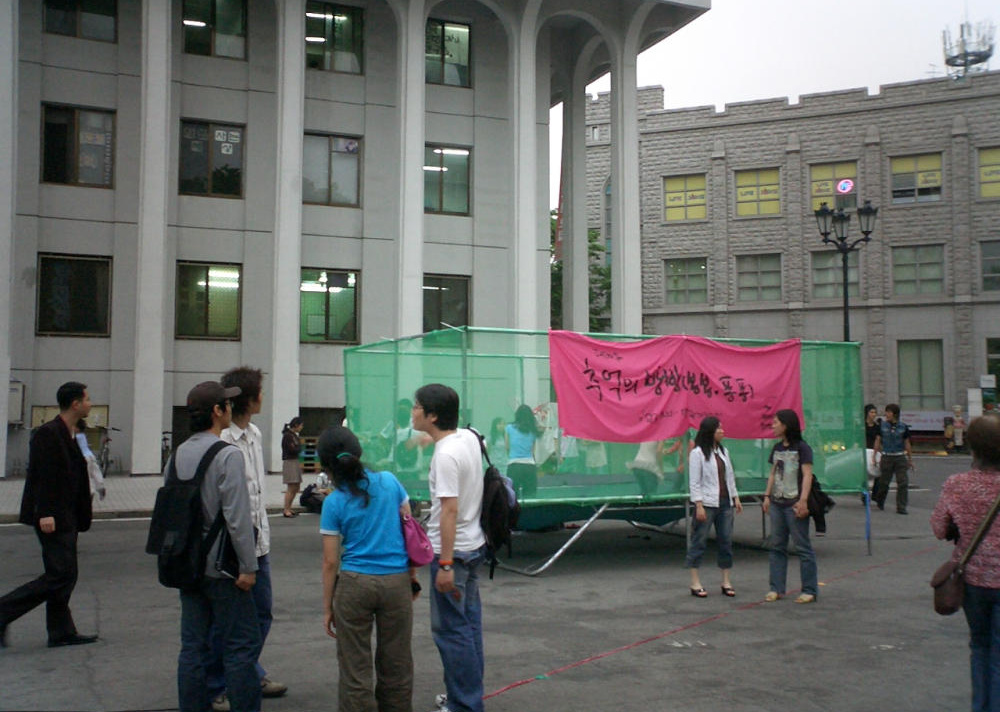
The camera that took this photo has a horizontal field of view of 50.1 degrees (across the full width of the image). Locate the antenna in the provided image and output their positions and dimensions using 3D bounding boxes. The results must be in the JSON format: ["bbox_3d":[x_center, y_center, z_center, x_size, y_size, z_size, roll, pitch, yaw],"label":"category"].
[{"bbox_3d":[19.724,-12.861,45.000,2.100,2.600,2.000,-1,-3,24],"label":"antenna"}]

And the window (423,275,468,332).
[{"bbox_3d":[-1.480,-1.191,27.856,1.521,1.882,0.150,1,-3,-23],"label":"window"}]

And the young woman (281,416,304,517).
[{"bbox_3d":[-3.358,1.780,17.355,0.360,1.592,0.420,-1,-4,16],"label":"young woman"}]

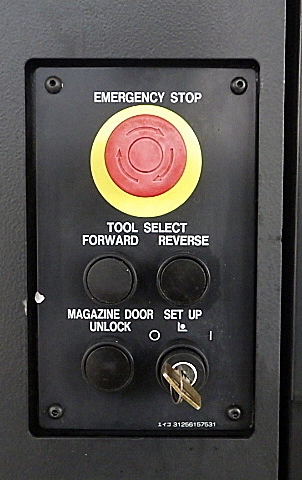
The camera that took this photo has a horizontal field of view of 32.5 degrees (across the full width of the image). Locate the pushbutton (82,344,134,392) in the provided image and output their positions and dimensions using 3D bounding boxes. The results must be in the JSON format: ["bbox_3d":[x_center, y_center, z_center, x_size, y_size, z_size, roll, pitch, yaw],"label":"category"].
[{"bbox_3d":[-0.023,0.068,0.281,0.029,0.028,0.011,0,3,0],"label":"pushbutton"}]

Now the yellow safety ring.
[{"bbox_3d":[-0.003,-0.042,0.278,0.060,0.060,0.003,0,3,0],"label":"yellow safety ring"}]

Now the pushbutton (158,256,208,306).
[{"bbox_3d":[0.017,0.021,0.278,0.029,0.028,0.011,0,3,0],"label":"pushbutton"}]

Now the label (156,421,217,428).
[{"bbox_3d":[0.020,0.103,0.288,0.033,0.004,0.001,0,3,0],"label":"label"}]

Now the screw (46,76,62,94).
[{"bbox_3d":[-0.052,-0.083,0.276,0.009,0.009,0.003,0,3,0],"label":"screw"}]

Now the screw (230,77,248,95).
[{"bbox_3d":[0.047,-0.082,0.275,0.009,0.009,0.003,0,3,0],"label":"screw"}]

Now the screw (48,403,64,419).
[{"bbox_3d":[-0.053,0.095,0.286,0.009,0.009,0.003,0,3,0],"label":"screw"}]

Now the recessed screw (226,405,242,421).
[{"bbox_3d":[0.046,0.096,0.286,0.009,0.009,0.003,0,3,0],"label":"recessed screw"}]

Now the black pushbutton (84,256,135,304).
[{"bbox_3d":[-0.021,0.021,0.278,0.029,0.028,0.011,0,3,0],"label":"black pushbutton"}]

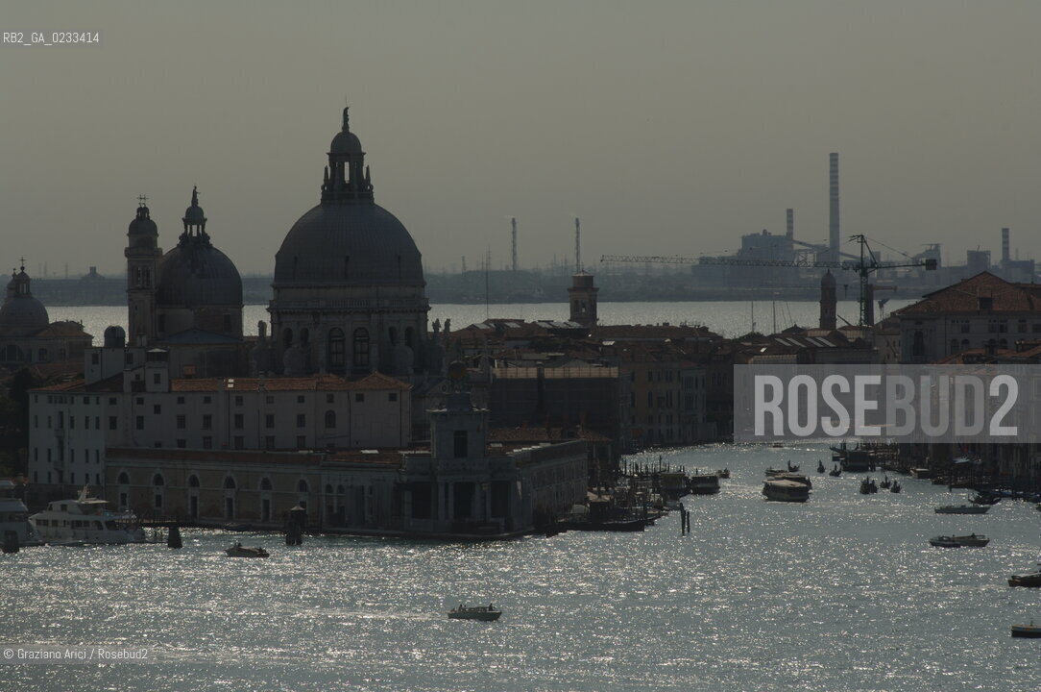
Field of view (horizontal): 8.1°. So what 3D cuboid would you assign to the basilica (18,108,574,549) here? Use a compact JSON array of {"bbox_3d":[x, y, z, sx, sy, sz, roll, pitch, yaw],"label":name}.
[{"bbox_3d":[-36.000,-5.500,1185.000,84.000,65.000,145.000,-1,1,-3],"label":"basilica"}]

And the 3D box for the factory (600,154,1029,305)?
[{"bbox_3d":[335.000,-131.000,8000.000,435.000,155.000,260.000,-1,1,0],"label":"factory"}]

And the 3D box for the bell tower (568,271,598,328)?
[{"bbox_3d":[15.800,-1.500,1880.000,7.000,35.500,7.000,0,1,10],"label":"bell tower"}]

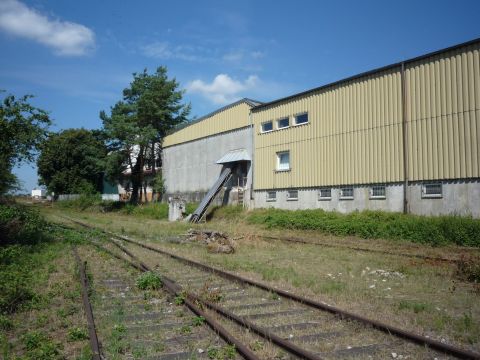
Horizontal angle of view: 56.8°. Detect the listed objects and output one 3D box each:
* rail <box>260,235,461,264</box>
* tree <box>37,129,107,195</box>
[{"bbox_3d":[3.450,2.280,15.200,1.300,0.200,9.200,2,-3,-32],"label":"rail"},{"bbox_3d":[-22.030,-1.960,58.000,9.400,9.600,8.800,1,-3,-21],"label":"tree"}]

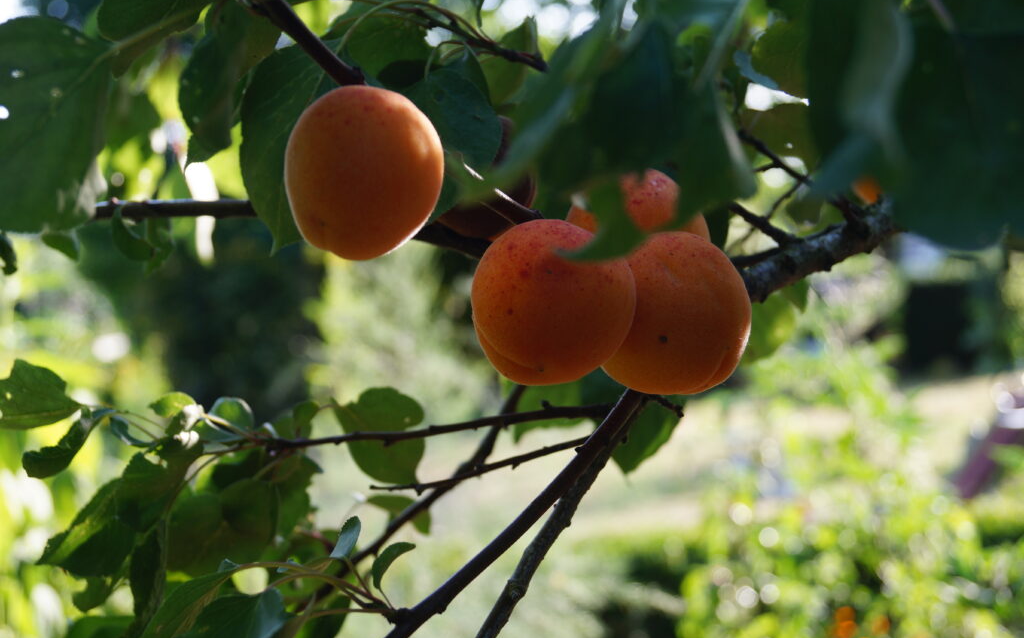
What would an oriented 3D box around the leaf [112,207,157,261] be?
[{"bbox_3d":[-0.140,-0.032,0.550,0.017,0.020,0.012,0,3,0],"label":"leaf"}]

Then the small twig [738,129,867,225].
[{"bbox_3d":[0.098,-0.048,0.500,0.056,0.007,0.007,36,0,0],"label":"small twig"}]

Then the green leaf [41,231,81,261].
[{"bbox_3d":[-0.153,-0.025,0.500,0.014,0.011,0.008,0,3,0],"label":"green leaf"}]

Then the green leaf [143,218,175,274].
[{"bbox_3d":[-0.132,-0.027,0.550,0.012,0.021,0.011,0,3,0],"label":"green leaf"}]

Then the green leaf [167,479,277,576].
[{"bbox_3d":[-0.102,0.073,0.520,0.039,0.035,0.015,0,3,0],"label":"green leaf"}]

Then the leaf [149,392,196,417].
[{"bbox_3d":[-0.122,0.031,0.530,0.018,0.009,0.012,0,3,0],"label":"leaf"}]

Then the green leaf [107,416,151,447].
[{"bbox_3d":[-0.126,0.037,0.485,0.016,0.006,0.006,30,0,0],"label":"green leaf"}]

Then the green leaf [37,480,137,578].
[{"bbox_3d":[-0.135,0.069,0.480,0.043,0.022,0.014,-41,0,0],"label":"green leaf"}]

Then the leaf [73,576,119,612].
[{"bbox_3d":[-0.141,0.092,0.500,0.016,0.015,0.008,0,3,0],"label":"leaf"}]

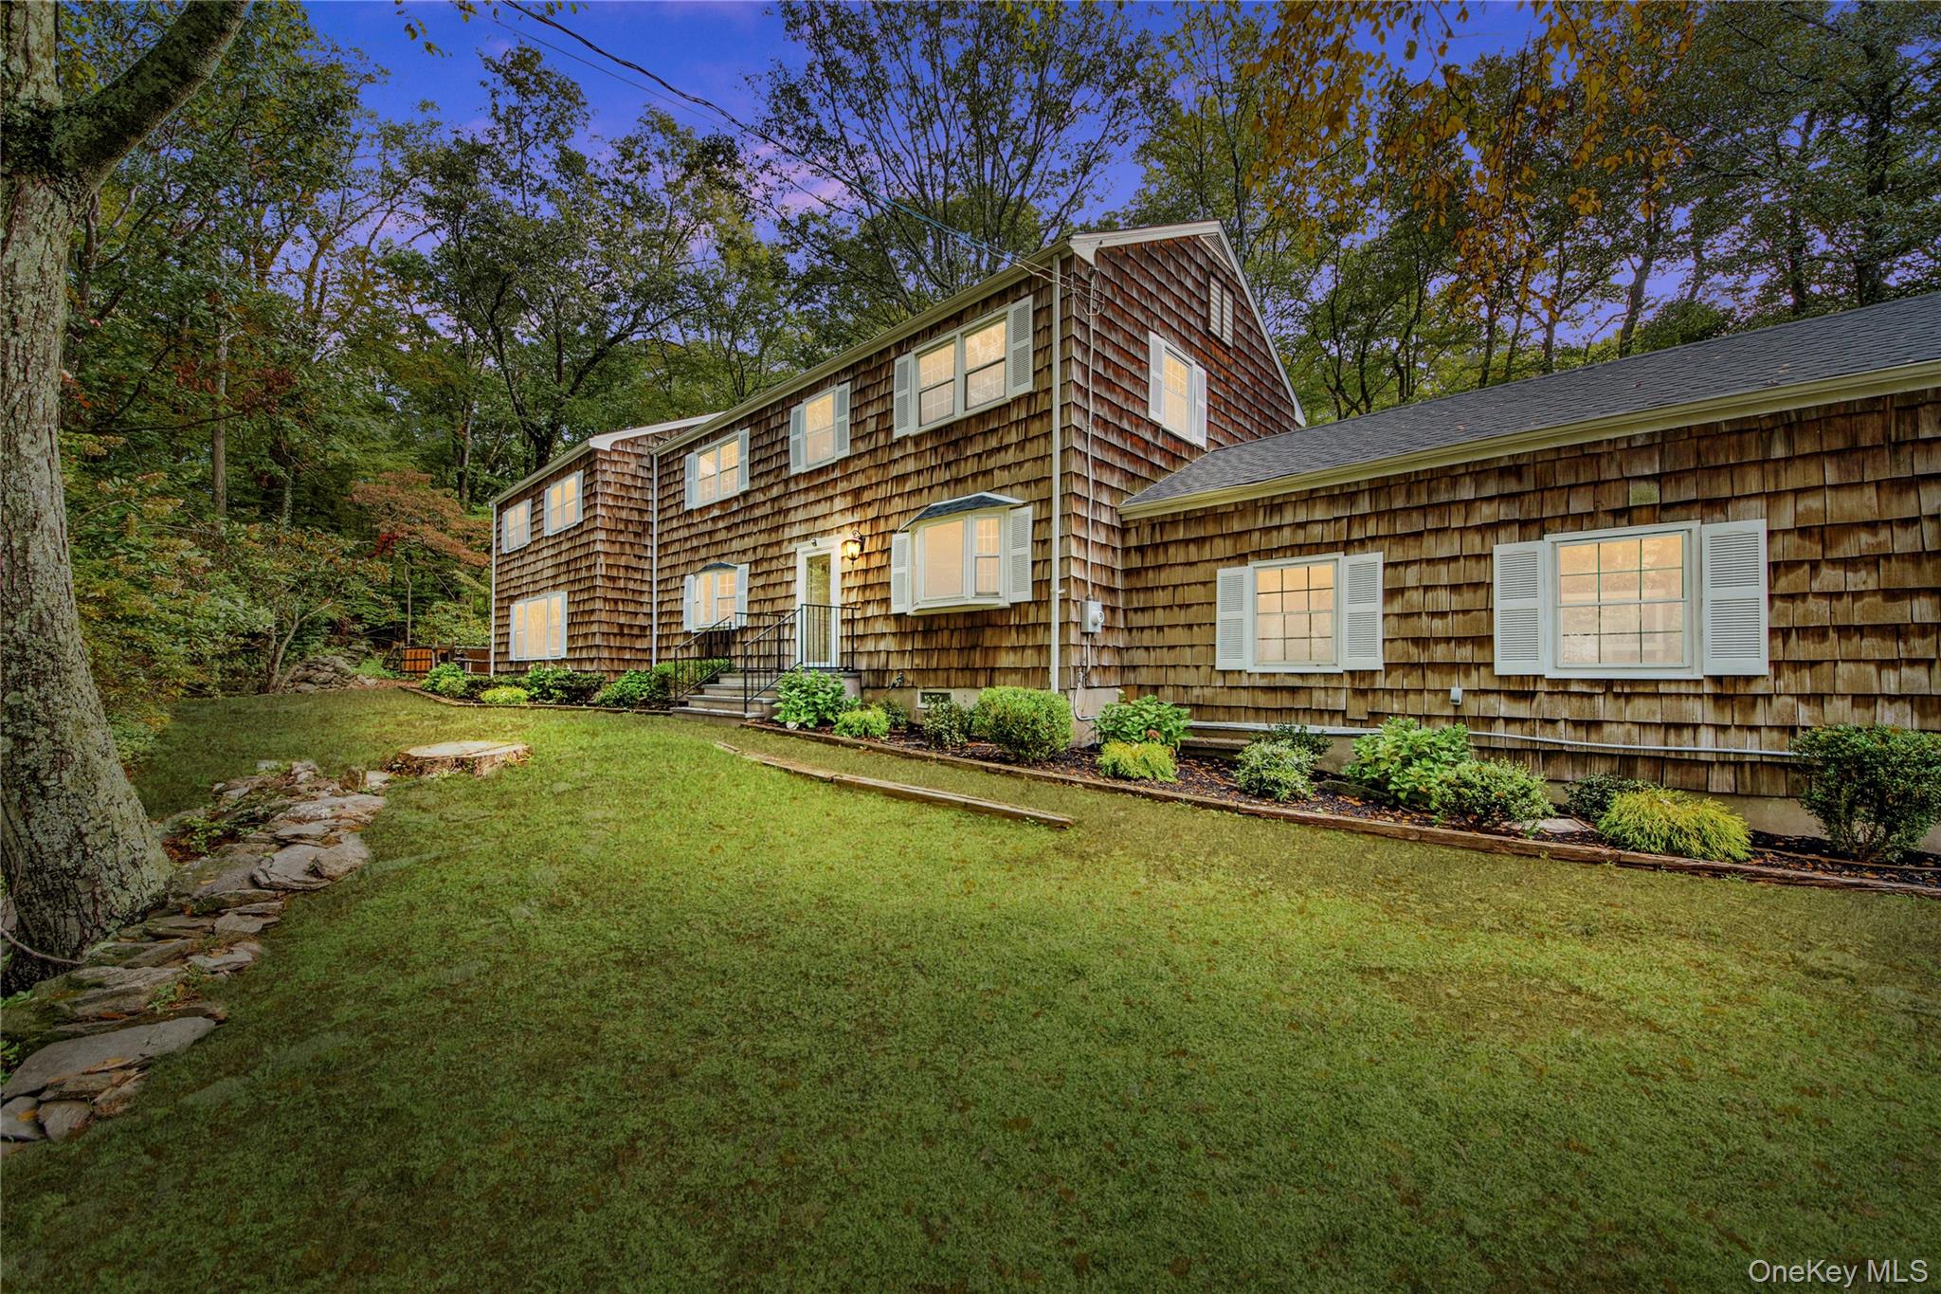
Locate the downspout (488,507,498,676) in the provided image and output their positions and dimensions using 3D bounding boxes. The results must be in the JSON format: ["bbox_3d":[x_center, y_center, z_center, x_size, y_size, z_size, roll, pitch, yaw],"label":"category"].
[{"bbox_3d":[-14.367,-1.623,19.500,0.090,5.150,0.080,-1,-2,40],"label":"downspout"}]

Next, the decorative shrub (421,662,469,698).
[{"bbox_3d":[-12.896,0.820,15.900,0.980,0.880,0.950,-1,-2,40],"label":"decorative shrub"}]

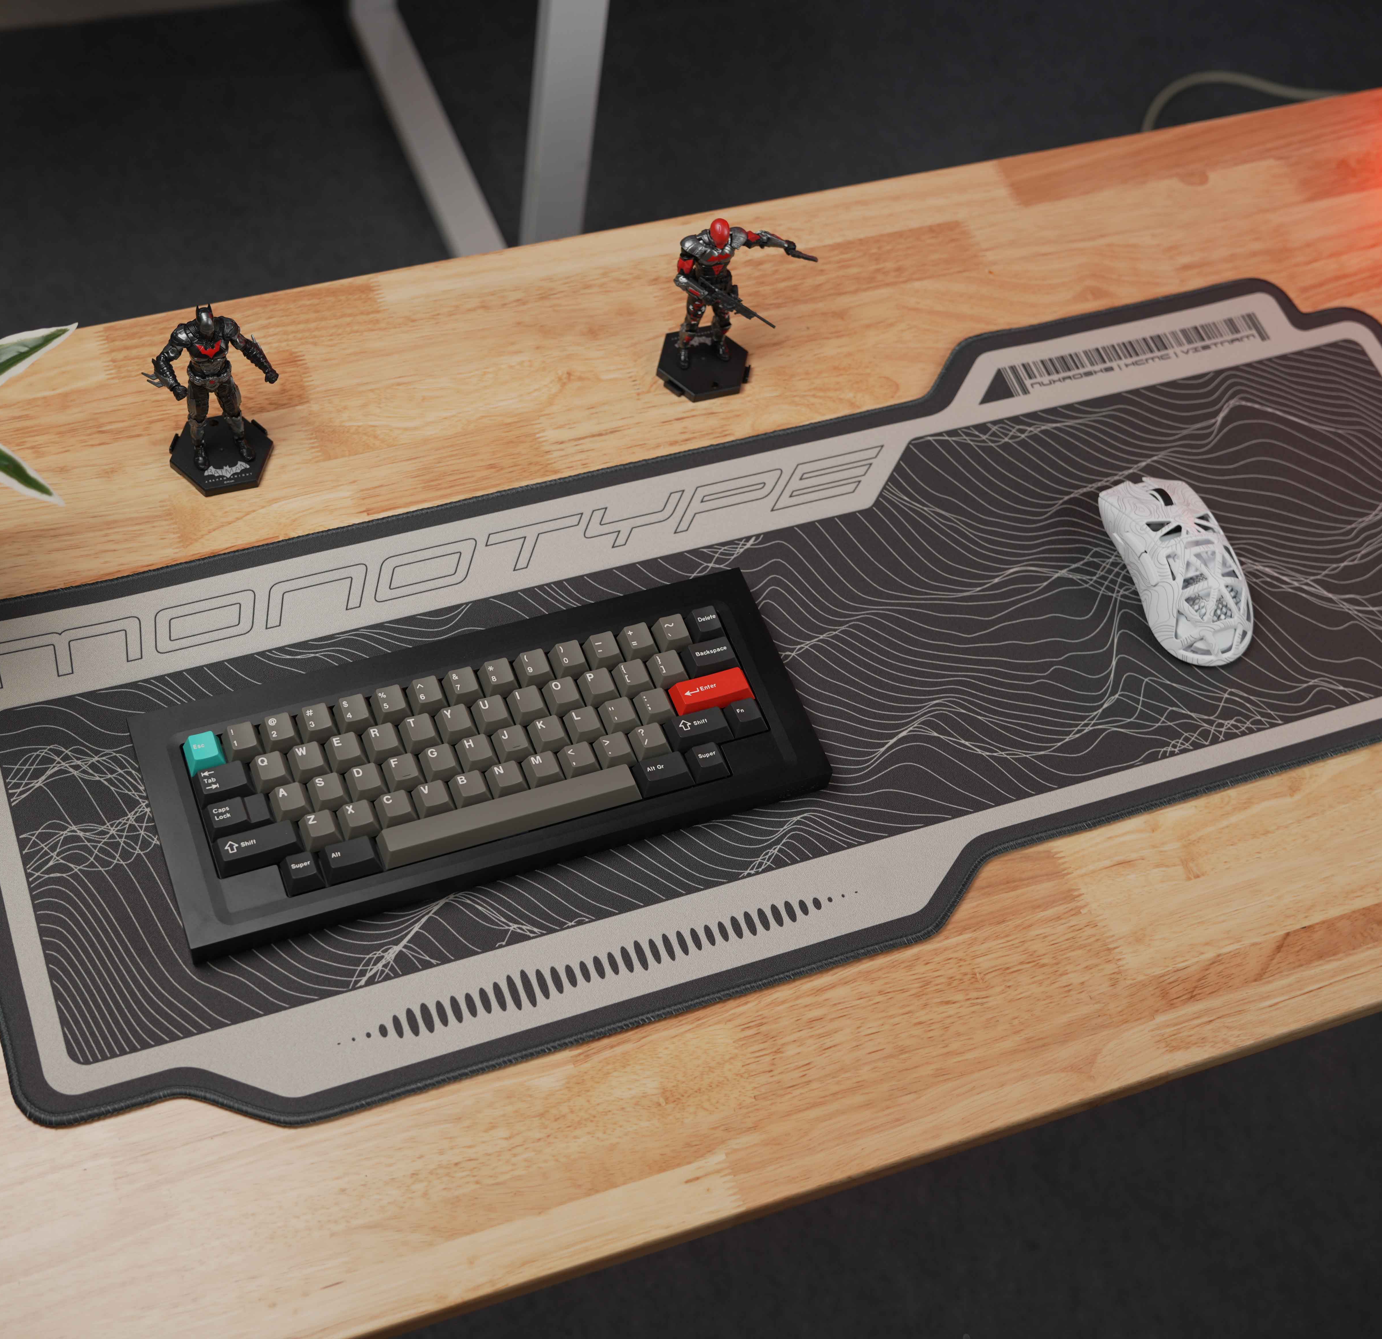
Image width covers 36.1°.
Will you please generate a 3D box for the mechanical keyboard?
[{"bbox_3d":[-0.103,0.042,1.071,0.328,0.038,0.125,-15,61,-17],"label":"mechanical keyboard"}]

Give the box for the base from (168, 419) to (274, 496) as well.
[{"bbox_3d":[-0.260,-0.119,1.178,0.059,0.005,0.051,-14,61,-16],"label":"base"}]

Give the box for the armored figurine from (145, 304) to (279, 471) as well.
[{"bbox_3d":[-0.255,-0.151,1.130,0.070,0.111,0.036,-14,61,-16],"label":"armored figurine"}]

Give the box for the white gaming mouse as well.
[{"bbox_3d":[0.274,-0.059,1.188,0.063,0.039,0.124,-11,60,-15],"label":"white gaming mouse"}]

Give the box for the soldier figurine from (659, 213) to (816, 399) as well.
[{"bbox_3d":[0.025,-0.213,1.214,0.085,0.112,0.054,-14,61,-16],"label":"soldier figurine"}]

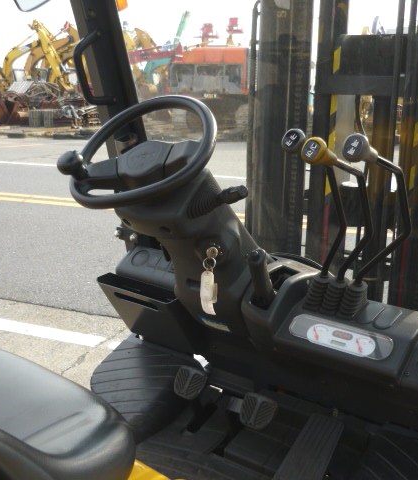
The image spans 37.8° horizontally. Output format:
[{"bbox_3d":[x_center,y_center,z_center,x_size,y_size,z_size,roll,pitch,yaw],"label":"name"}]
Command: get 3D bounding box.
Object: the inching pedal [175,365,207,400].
[{"bbox_3d":[-0.040,0.344,1.457,0.078,0.070,0.025,9,-16,31],"label":"inching pedal"}]

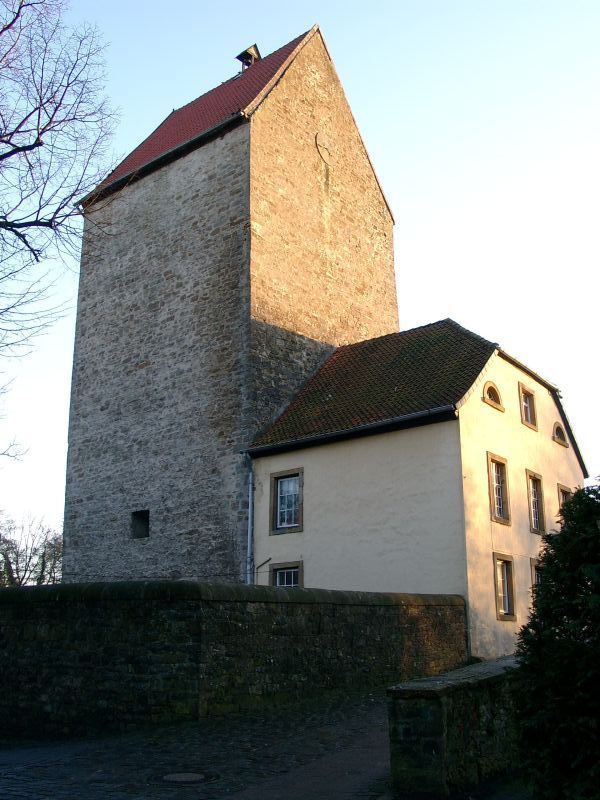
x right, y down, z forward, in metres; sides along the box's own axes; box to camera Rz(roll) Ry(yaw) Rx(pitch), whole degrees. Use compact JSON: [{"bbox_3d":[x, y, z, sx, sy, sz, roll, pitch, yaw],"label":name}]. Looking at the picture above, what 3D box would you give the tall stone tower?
[{"bbox_3d":[-2.709,-3.155,36.133,10.573,28.355,10.998,-14,-21,36],"label":"tall stone tower"}]

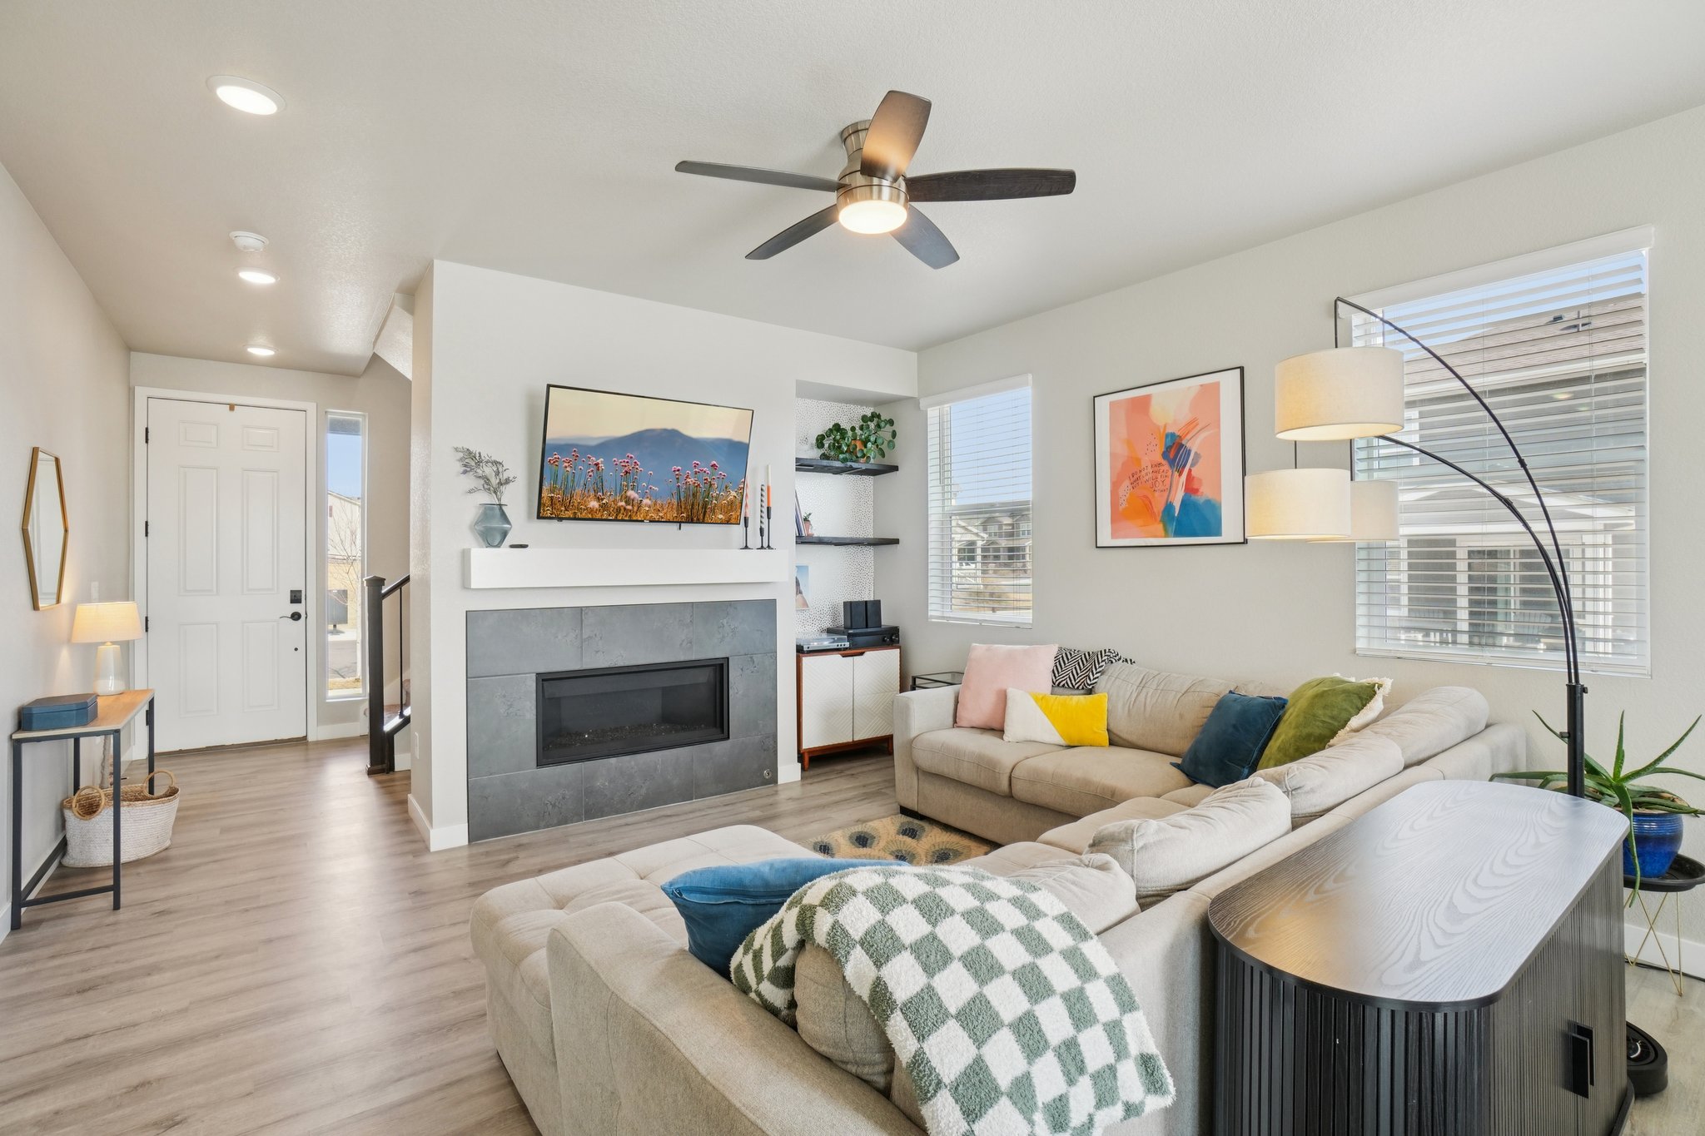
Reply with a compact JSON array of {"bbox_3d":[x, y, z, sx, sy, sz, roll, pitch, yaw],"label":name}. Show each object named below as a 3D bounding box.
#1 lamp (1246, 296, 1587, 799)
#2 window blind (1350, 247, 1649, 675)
[{"bbox_3d":[1.760,0.259,2.190,0.950,2.060,1.050,0,0,34],"label":"lamp"},{"bbox_3d":[2.400,-0.368,2.700,0.068,1.487,0.863,0,0,-40],"label":"window blind"}]

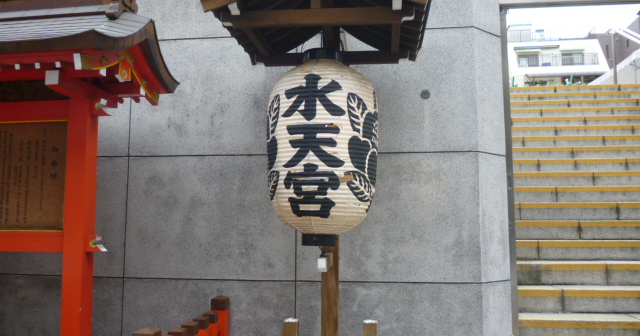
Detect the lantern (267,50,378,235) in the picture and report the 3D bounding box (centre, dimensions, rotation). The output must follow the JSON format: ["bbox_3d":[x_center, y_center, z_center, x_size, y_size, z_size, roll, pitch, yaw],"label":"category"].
[{"bbox_3d":[0.014,-0.096,2.475,0.525,0.900,0.525,-1,-6,7],"label":"lantern"}]

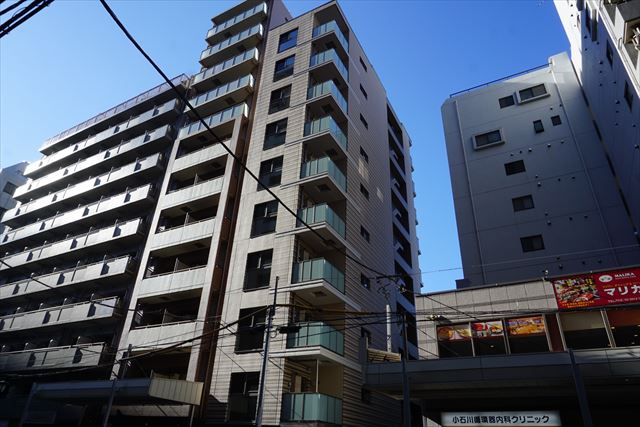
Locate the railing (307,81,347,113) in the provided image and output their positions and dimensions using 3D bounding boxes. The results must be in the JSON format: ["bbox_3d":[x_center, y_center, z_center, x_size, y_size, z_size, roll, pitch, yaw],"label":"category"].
[{"bbox_3d":[0.477,-7.055,26.774,1.730,1.070,2.153,-13,-35,24],"label":"railing"}]

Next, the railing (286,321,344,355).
[{"bbox_3d":[-0.168,5.631,18.890,1.730,1.070,2.153,-13,-35,24],"label":"railing"}]

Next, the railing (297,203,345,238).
[{"bbox_3d":[0.090,0.557,22.044,1.730,1.070,2.153,-13,-35,24],"label":"railing"}]

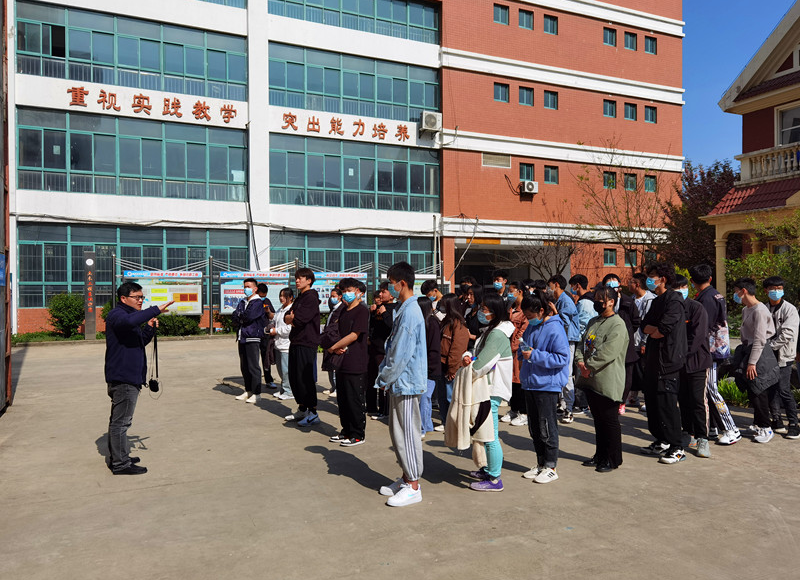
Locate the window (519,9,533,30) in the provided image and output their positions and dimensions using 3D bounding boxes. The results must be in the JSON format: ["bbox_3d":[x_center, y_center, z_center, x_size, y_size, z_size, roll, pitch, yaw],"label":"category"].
[{"bbox_3d":[5.860,-12.487,28.863,0.835,0.841,0.120,0,1,-24],"label":"window"}]

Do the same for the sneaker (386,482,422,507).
[{"bbox_3d":[0.037,1.535,4.697,0.287,0.120,0.110,0,0,-29],"label":"sneaker"}]

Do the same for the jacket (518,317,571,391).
[{"bbox_3d":[1.233,0.548,5.304,0.420,0.650,0.490,0,1,-26],"label":"jacket"}]

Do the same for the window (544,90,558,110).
[{"bbox_3d":[7.373,-9.248,30.489,0.821,0.851,0.150,0,0,-24],"label":"window"}]

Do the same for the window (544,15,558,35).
[{"bbox_3d":[7.230,-12.720,30.030,0.820,0.880,0.150,0,0,-24],"label":"window"}]

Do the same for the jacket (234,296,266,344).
[{"bbox_3d":[-2.147,0.435,8.900,0.370,0.650,0.480,0,0,-38],"label":"jacket"}]

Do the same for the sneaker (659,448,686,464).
[{"bbox_3d":[2.518,1.519,5.753,0.290,0.115,0.108,-1,1,-31],"label":"sneaker"}]

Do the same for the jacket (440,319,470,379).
[{"bbox_3d":[0.619,0.625,6.900,0.320,0.630,0.450,0,0,-23],"label":"jacket"}]

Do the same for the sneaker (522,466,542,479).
[{"bbox_3d":[1.147,1.544,5.280,0.260,0.105,0.095,0,0,-28],"label":"sneaker"}]

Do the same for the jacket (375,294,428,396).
[{"bbox_3d":[0.010,0.410,4.660,0.360,0.730,0.490,0,0,-11],"label":"jacket"}]

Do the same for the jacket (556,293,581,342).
[{"bbox_3d":[1.997,0.324,7.620,0.340,0.640,0.500,0,0,-18],"label":"jacket"}]

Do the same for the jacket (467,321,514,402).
[{"bbox_3d":[0.738,0.576,5.060,0.370,0.630,0.450,0,0,-13],"label":"jacket"}]

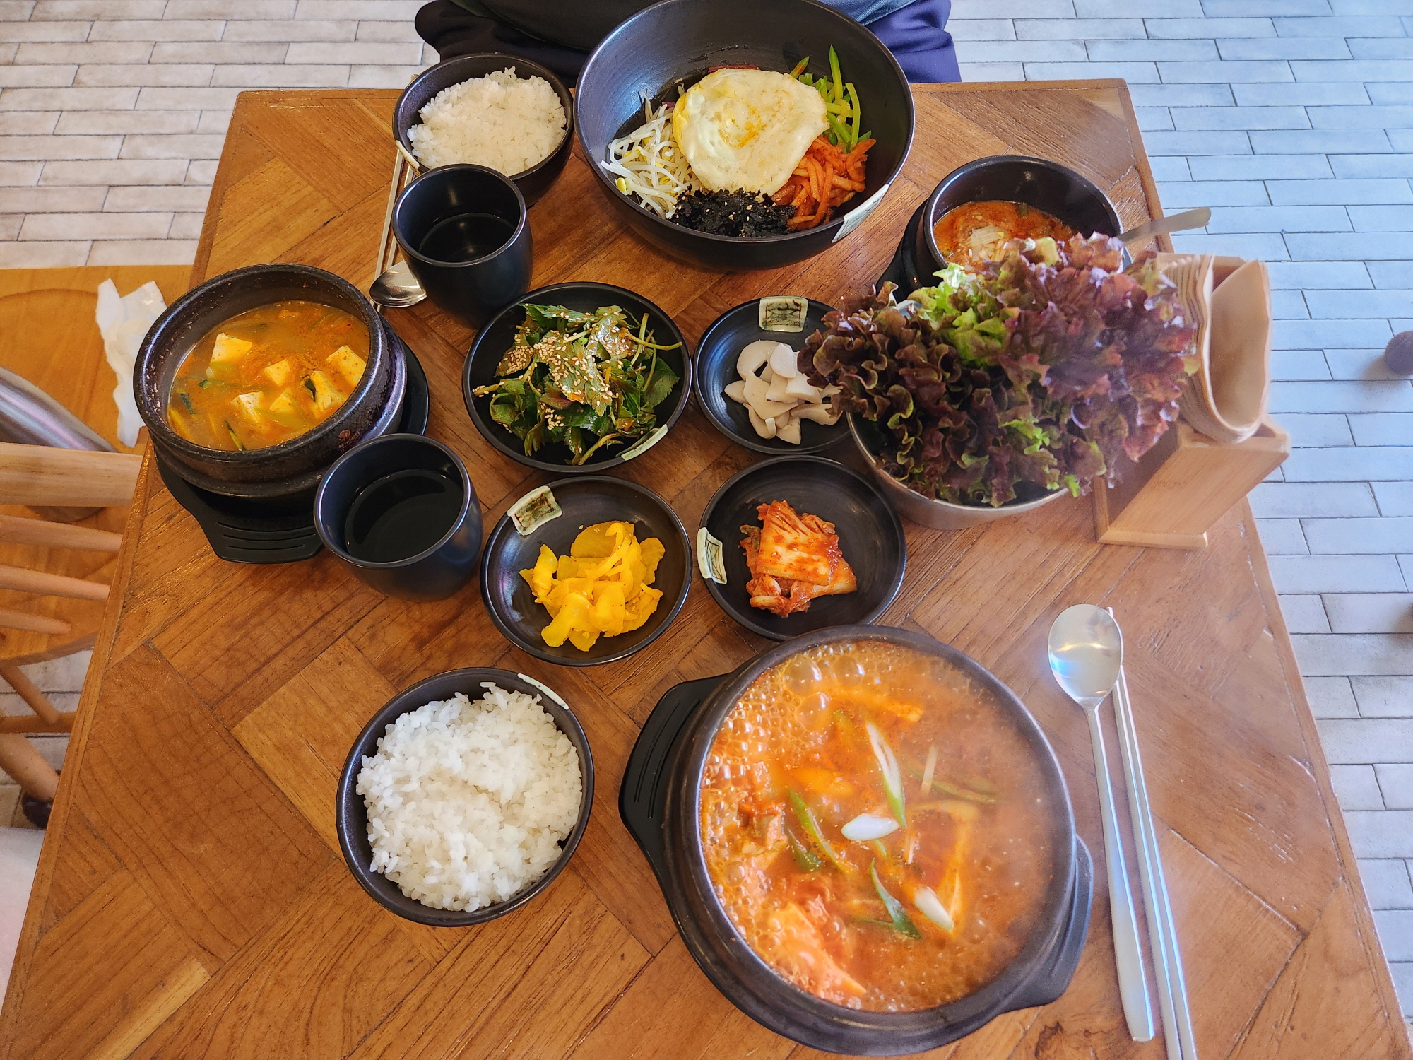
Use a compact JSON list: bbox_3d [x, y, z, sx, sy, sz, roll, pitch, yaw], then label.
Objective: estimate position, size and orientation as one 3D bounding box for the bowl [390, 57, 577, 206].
[{"bbox_3d":[-0.139,-0.246,0.609,0.112,0.054,0.112,0,66,0],"label":"bowl"}]

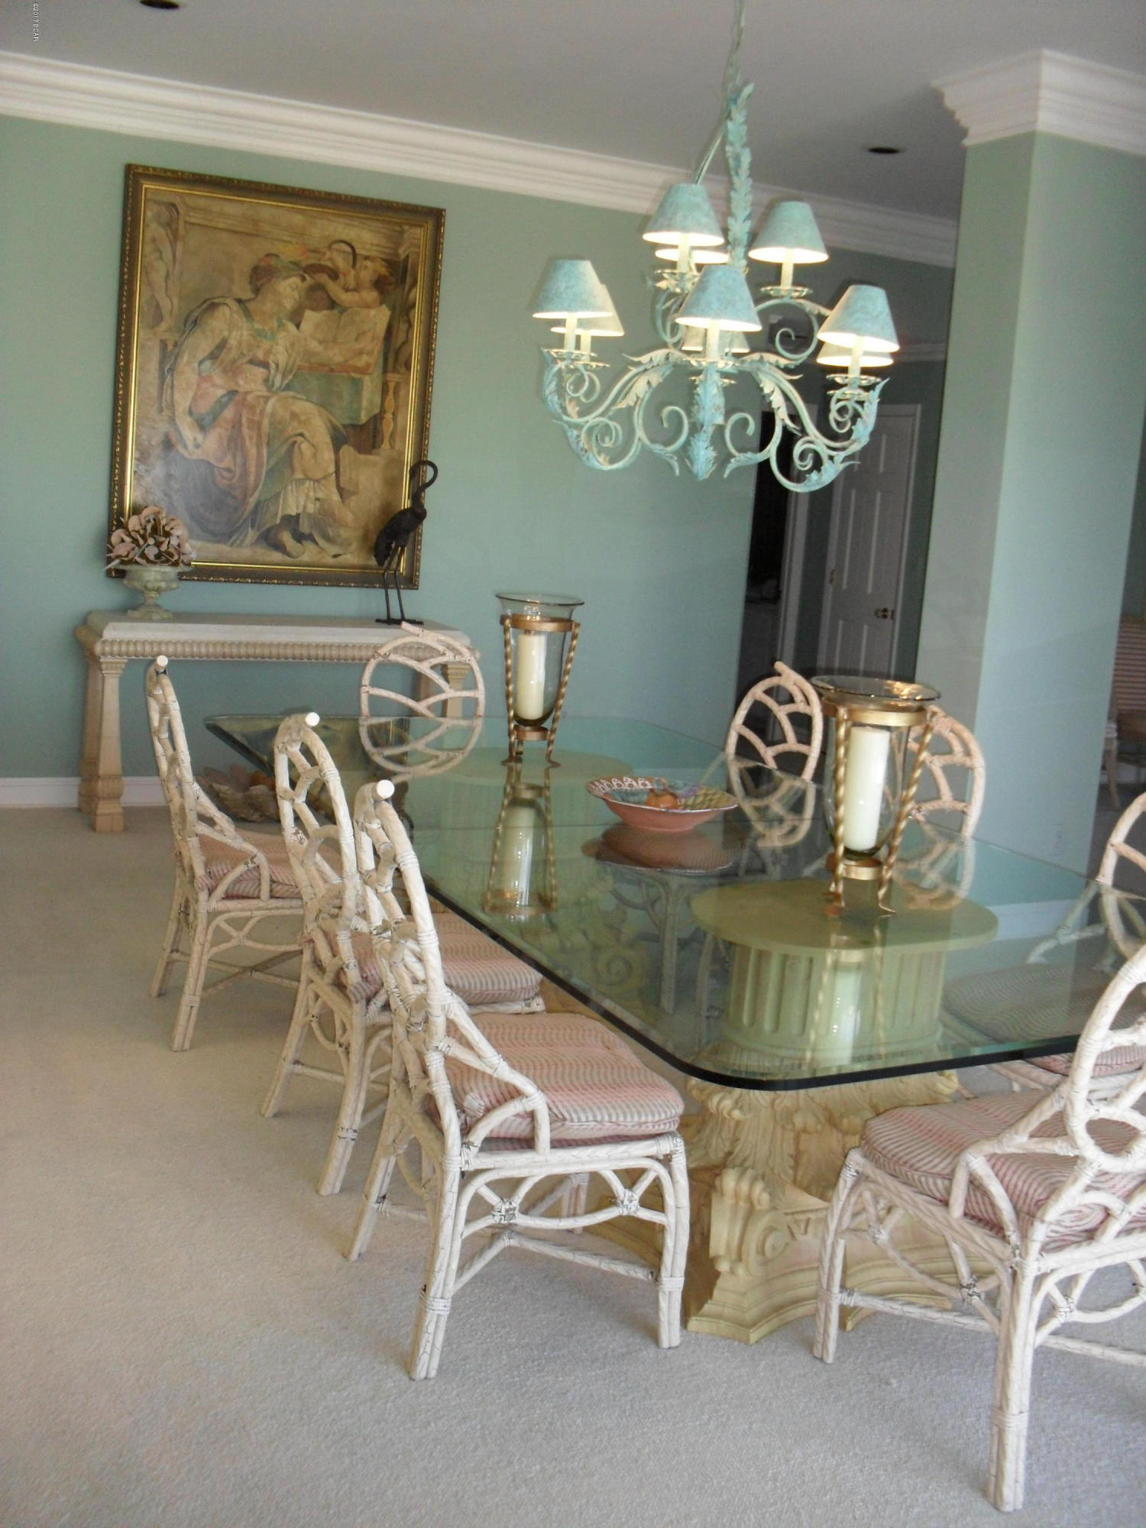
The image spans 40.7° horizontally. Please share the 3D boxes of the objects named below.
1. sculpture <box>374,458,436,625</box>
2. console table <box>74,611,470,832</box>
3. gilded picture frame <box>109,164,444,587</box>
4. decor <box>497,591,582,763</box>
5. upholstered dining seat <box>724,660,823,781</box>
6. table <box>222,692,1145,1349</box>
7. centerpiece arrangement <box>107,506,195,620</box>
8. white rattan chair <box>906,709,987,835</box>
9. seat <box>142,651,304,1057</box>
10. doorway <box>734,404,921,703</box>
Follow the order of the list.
[{"bbox_3d":[-0.752,-0.995,6.936,0.260,0.720,0.120,-1,11,-25],"label":"sculpture"},{"bbox_3d":[-1.279,-0.196,6.768,1.640,0.862,0.502,-1,11,-25],"label":"console table"},{"bbox_3d":[-1.276,-1.615,6.712,1.375,1.680,0.060,-1,14,-25],"label":"gilded picture frame"},{"bbox_3d":[-0.110,-0.237,4.357,0.235,0.465,0.235,4,10,-1],"label":"decor"},{"bbox_3d":[0.392,0.199,4.723,0.570,1.000,0.500,-2,11,-30],"label":"upholstered dining seat"},{"bbox_3d":[0.161,0.488,3.776,1.510,0.726,3.135,-1,11,-27],"label":"table"},{"bbox_3d":[-1.739,-0.841,6.402,0.360,0.475,0.360,-1,11,-25],"label":"centerpiece arrangement"},{"bbox_3d":[0.683,0.350,3.967,0.570,1.000,0.500,-1,11,-27],"label":"white rattan chair"},{"bbox_3d":[-0.880,0.207,4.188,0.570,1.000,0.500,0,11,-23],"label":"seat"},{"bbox_3d":[1.355,-1.057,9.088,1.050,2.110,0.350,-1,11,-25],"label":"doorway"}]

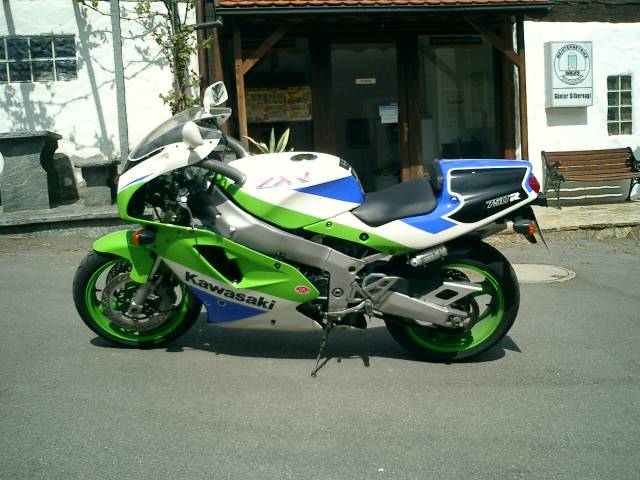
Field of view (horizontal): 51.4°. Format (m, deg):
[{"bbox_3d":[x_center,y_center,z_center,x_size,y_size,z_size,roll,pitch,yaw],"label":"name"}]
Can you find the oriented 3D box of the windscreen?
[{"bbox_3d":[-0.578,-0.425,2.752,0.430,0.205,0.350,1,26,4],"label":"windscreen"}]

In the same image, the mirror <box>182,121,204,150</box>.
[{"bbox_3d":[-0.467,-0.389,2.455,0.080,0.095,0.145,-8,27,-15],"label":"mirror"}]

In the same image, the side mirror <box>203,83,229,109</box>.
[{"bbox_3d":[-0.462,-0.640,2.946,0.085,0.095,0.145,11,28,22],"label":"side mirror"}]

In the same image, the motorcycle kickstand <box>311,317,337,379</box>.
[{"bbox_3d":[0.014,0.469,2.918,0.065,0.299,0.055,18,-7,6],"label":"motorcycle kickstand"}]

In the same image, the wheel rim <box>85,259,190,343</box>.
[{"bbox_3d":[-0.833,0.259,3.096,0.460,0.460,0.105,-3,26,-5],"label":"wheel rim"}]

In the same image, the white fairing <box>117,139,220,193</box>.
[{"bbox_3d":[-0.607,-0.369,2.782,0.490,0.250,0.420,1,26,4],"label":"white fairing"}]

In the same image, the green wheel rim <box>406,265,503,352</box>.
[{"bbox_3d":[0.584,0.268,3.005,0.460,0.460,0.155,1,26,4],"label":"green wheel rim"}]

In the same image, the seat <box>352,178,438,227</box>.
[{"bbox_3d":[0.313,-0.193,2.800,0.350,0.155,0.300,1,26,4],"label":"seat"}]

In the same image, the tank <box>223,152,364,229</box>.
[{"bbox_3d":[-0.077,-0.238,2.807,0.590,0.280,0.360,1,26,4],"label":"tank"}]

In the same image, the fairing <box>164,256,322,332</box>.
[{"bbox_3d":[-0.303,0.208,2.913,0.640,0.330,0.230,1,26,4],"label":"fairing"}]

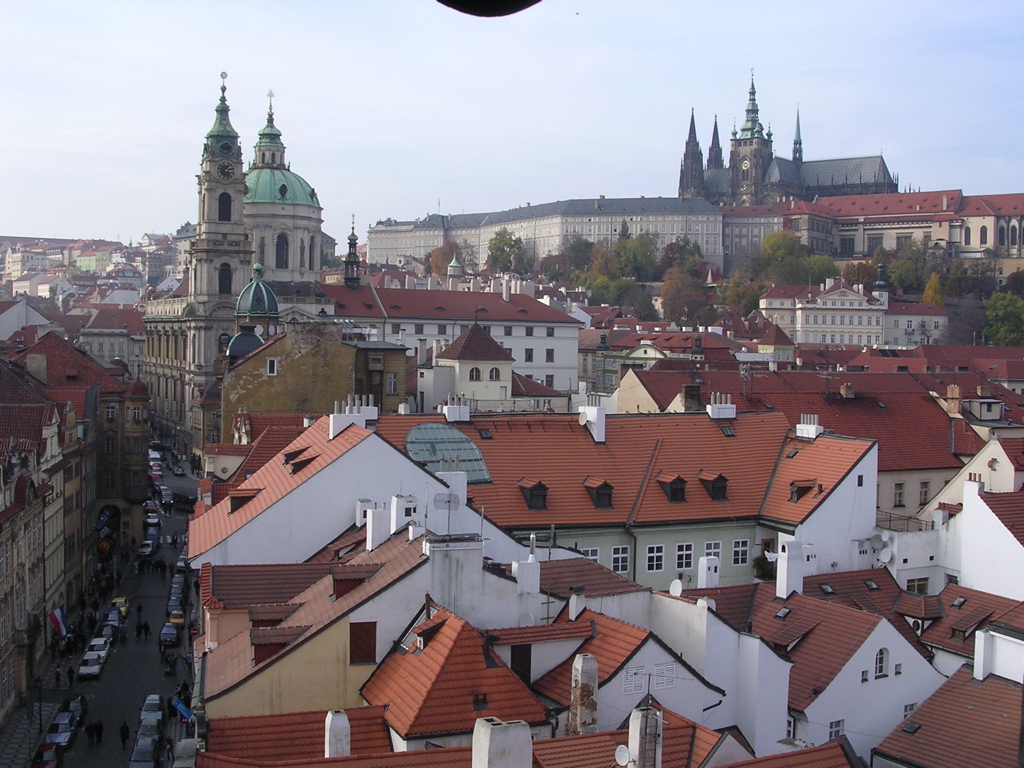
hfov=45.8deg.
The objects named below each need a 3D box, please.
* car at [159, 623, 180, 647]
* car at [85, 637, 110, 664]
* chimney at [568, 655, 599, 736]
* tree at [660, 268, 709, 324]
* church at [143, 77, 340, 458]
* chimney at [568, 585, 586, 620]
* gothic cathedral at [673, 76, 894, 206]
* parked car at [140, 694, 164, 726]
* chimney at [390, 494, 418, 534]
[{"bbox_3d":[-31.912,23.368,113.000,1.670,1.420,4.000,1,2,-13],"label":"car"},{"bbox_3d":[-37.906,24.628,111.109,1.680,1.420,4.200,1,2,-13],"label":"car"},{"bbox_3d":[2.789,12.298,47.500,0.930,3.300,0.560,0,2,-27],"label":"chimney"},{"bbox_3d":[63.110,-31.922,445.000,16.000,20.500,15.000,1,2,0],"label":"tree"},{"bbox_3d":[-62.930,-24.931,279.128,32.000,78.350,74.000,0,2,-25],"label":"church"},{"bbox_3d":[3.034,10.103,56.000,0.600,1.550,0.430,0,2,-27],"label":"chimney"},{"bbox_3d":[136.256,-101.832,595.030,121.000,97.000,56.000,3,2,40],"label":"gothic cathedral"},{"bbox_3d":[-27.654,25.123,93.419,1.670,1.420,4.050,1,2,-13],"label":"parked car"},{"bbox_3d":[-5.535,6.729,62.500,1.150,2.020,0.620,0,3,-27],"label":"chimney"}]

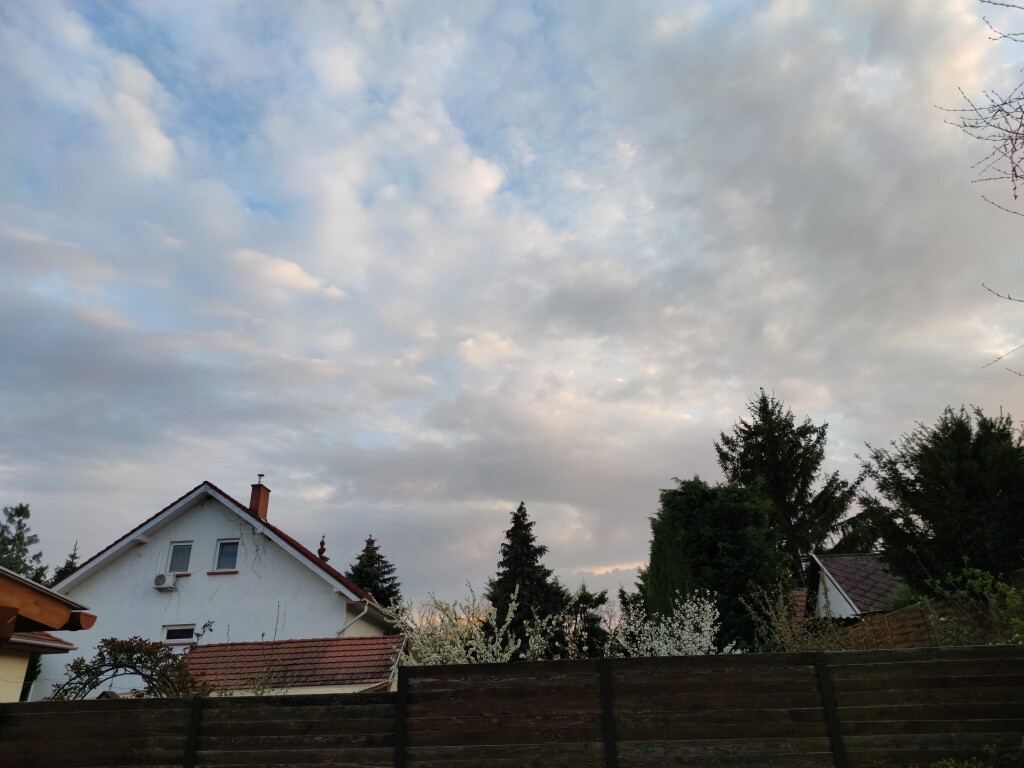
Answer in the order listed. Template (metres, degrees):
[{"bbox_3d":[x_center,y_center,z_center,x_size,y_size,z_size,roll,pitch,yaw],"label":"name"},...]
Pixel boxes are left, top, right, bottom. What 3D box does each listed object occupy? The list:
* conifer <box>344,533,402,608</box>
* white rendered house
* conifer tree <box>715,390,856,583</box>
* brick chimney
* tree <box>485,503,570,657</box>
[{"bbox_3d":[-8.144,14.385,40.078,4.000,11.870,4.000,-3,-26,1],"label":"conifer"},{"bbox_3d":[-12.372,10.900,31.400,13.300,10.950,8.900,-3,-26,1],"label":"white rendered house"},{"bbox_3d":[9.122,5.487,22.465,4.400,11.670,4.400,-3,-26,1],"label":"conifer tree"},{"bbox_3d":[-11.704,5.490,32.945,0.450,1.700,1.050,-3,-26,1],"label":"brick chimney"},{"bbox_3d":[0.482,7.845,22.846,2.700,8.290,2.700,-3,-26,1],"label":"tree"}]

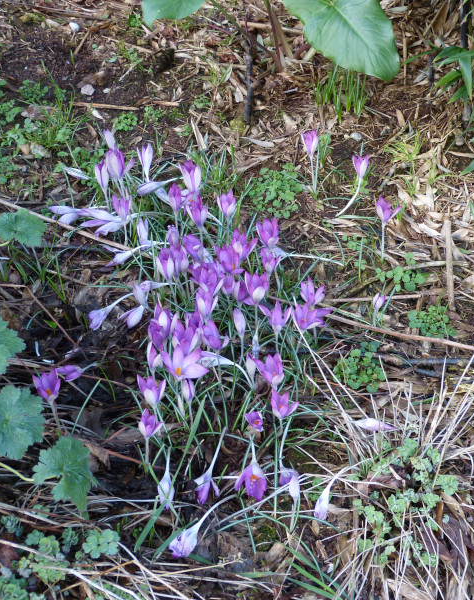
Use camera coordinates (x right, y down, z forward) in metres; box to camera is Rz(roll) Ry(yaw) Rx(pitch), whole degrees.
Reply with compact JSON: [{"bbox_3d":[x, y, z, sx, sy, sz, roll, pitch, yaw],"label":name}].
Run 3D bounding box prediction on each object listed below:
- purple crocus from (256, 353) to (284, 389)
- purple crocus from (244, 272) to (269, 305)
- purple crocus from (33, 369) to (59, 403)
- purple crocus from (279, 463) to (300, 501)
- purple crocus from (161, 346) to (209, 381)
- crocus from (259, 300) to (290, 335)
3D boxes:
[{"bbox_3d":[0.038,0.083,1.090,0.034,0.040,0.033,0,43,0],"label":"purple crocus"},{"bbox_3d":[0.026,-0.015,1.212,0.034,0.043,0.034,0,48,0],"label":"purple crocus"},{"bbox_3d":[-0.235,0.106,1.143,0.032,0.047,0.032,-4,50,4],"label":"purple crocus"},{"bbox_3d":[0.059,0.208,1.047,0.023,0.045,0.025,0,48,0],"label":"purple crocus"},{"bbox_3d":[-0.060,0.075,1.090,0.055,0.035,0.050,0,43,0],"label":"purple crocus"},{"bbox_3d":[0.048,0.023,1.193,0.037,0.044,0.036,0,42,0],"label":"crocus"}]

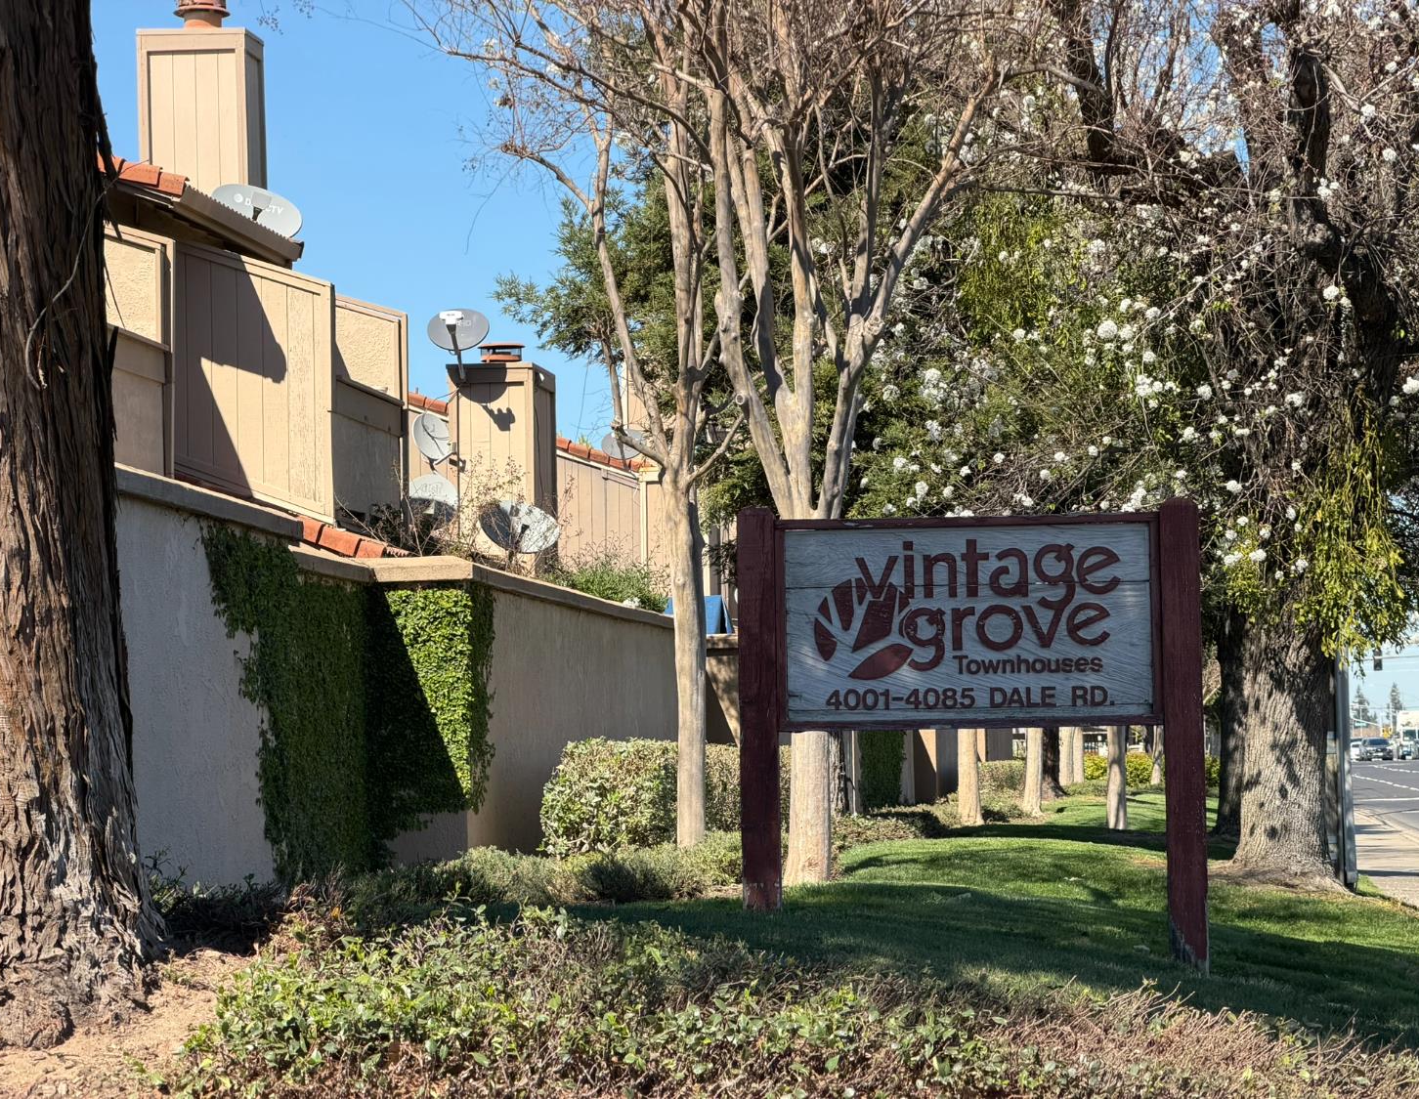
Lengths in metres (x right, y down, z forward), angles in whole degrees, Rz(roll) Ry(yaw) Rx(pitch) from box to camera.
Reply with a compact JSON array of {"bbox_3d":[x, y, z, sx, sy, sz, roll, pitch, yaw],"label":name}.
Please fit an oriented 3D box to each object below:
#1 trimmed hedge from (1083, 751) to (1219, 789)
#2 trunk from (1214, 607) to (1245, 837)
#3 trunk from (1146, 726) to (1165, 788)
[{"bbox_3d":[12.147,6.057,116.023,4.200,1.050,1.200,-1,-3,0],"label":"trimmed hedge"},{"bbox_3d":[5.743,1.830,46.060,0.550,2.600,0.550,-1,-3,6],"label":"trunk"},{"bbox_3d":[10.938,5.018,104.040,0.330,1.750,0.330,-1,-3,0],"label":"trunk"}]

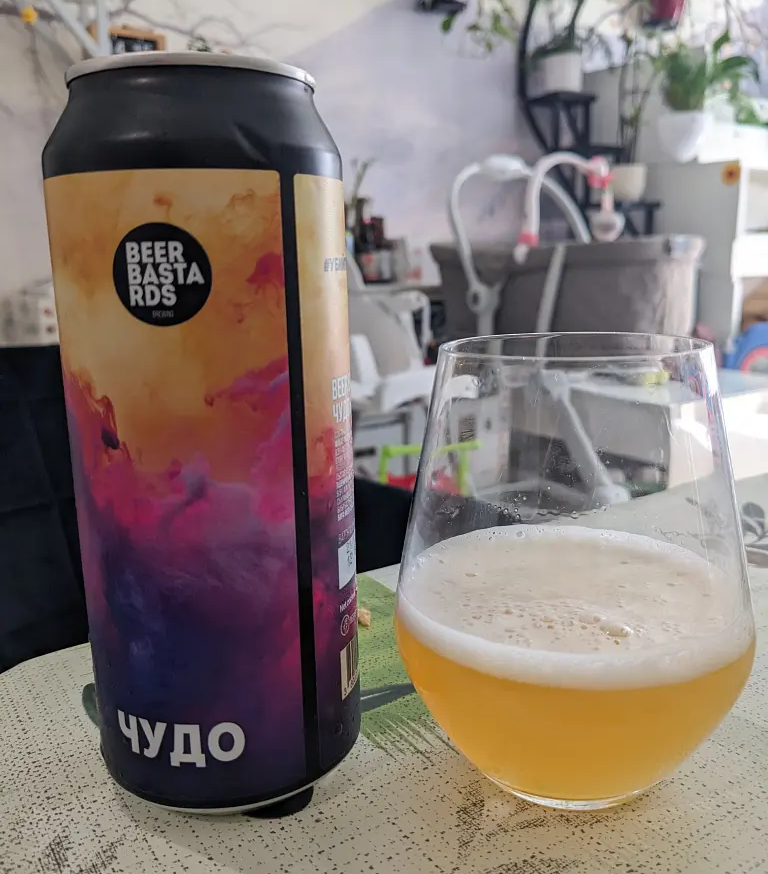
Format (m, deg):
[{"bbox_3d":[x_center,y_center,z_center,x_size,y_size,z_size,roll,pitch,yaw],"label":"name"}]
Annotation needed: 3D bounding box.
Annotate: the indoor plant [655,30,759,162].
[{"bbox_3d":[1.131,-1.194,2.801,0.341,0.436,0.307,4,13,22],"label":"indoor plant"}]

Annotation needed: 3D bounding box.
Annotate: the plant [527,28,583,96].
[{"bbox_3d":[0.655,-1.433,3.050,0.202,0.242,0.192,1,13,12],"label":"plant"}]

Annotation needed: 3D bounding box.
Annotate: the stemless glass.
[{"bbox_3d":[0.047,0.030,0.204,0.089,0.107,0.089,-1,12,0],"label":"stemless glass"}]

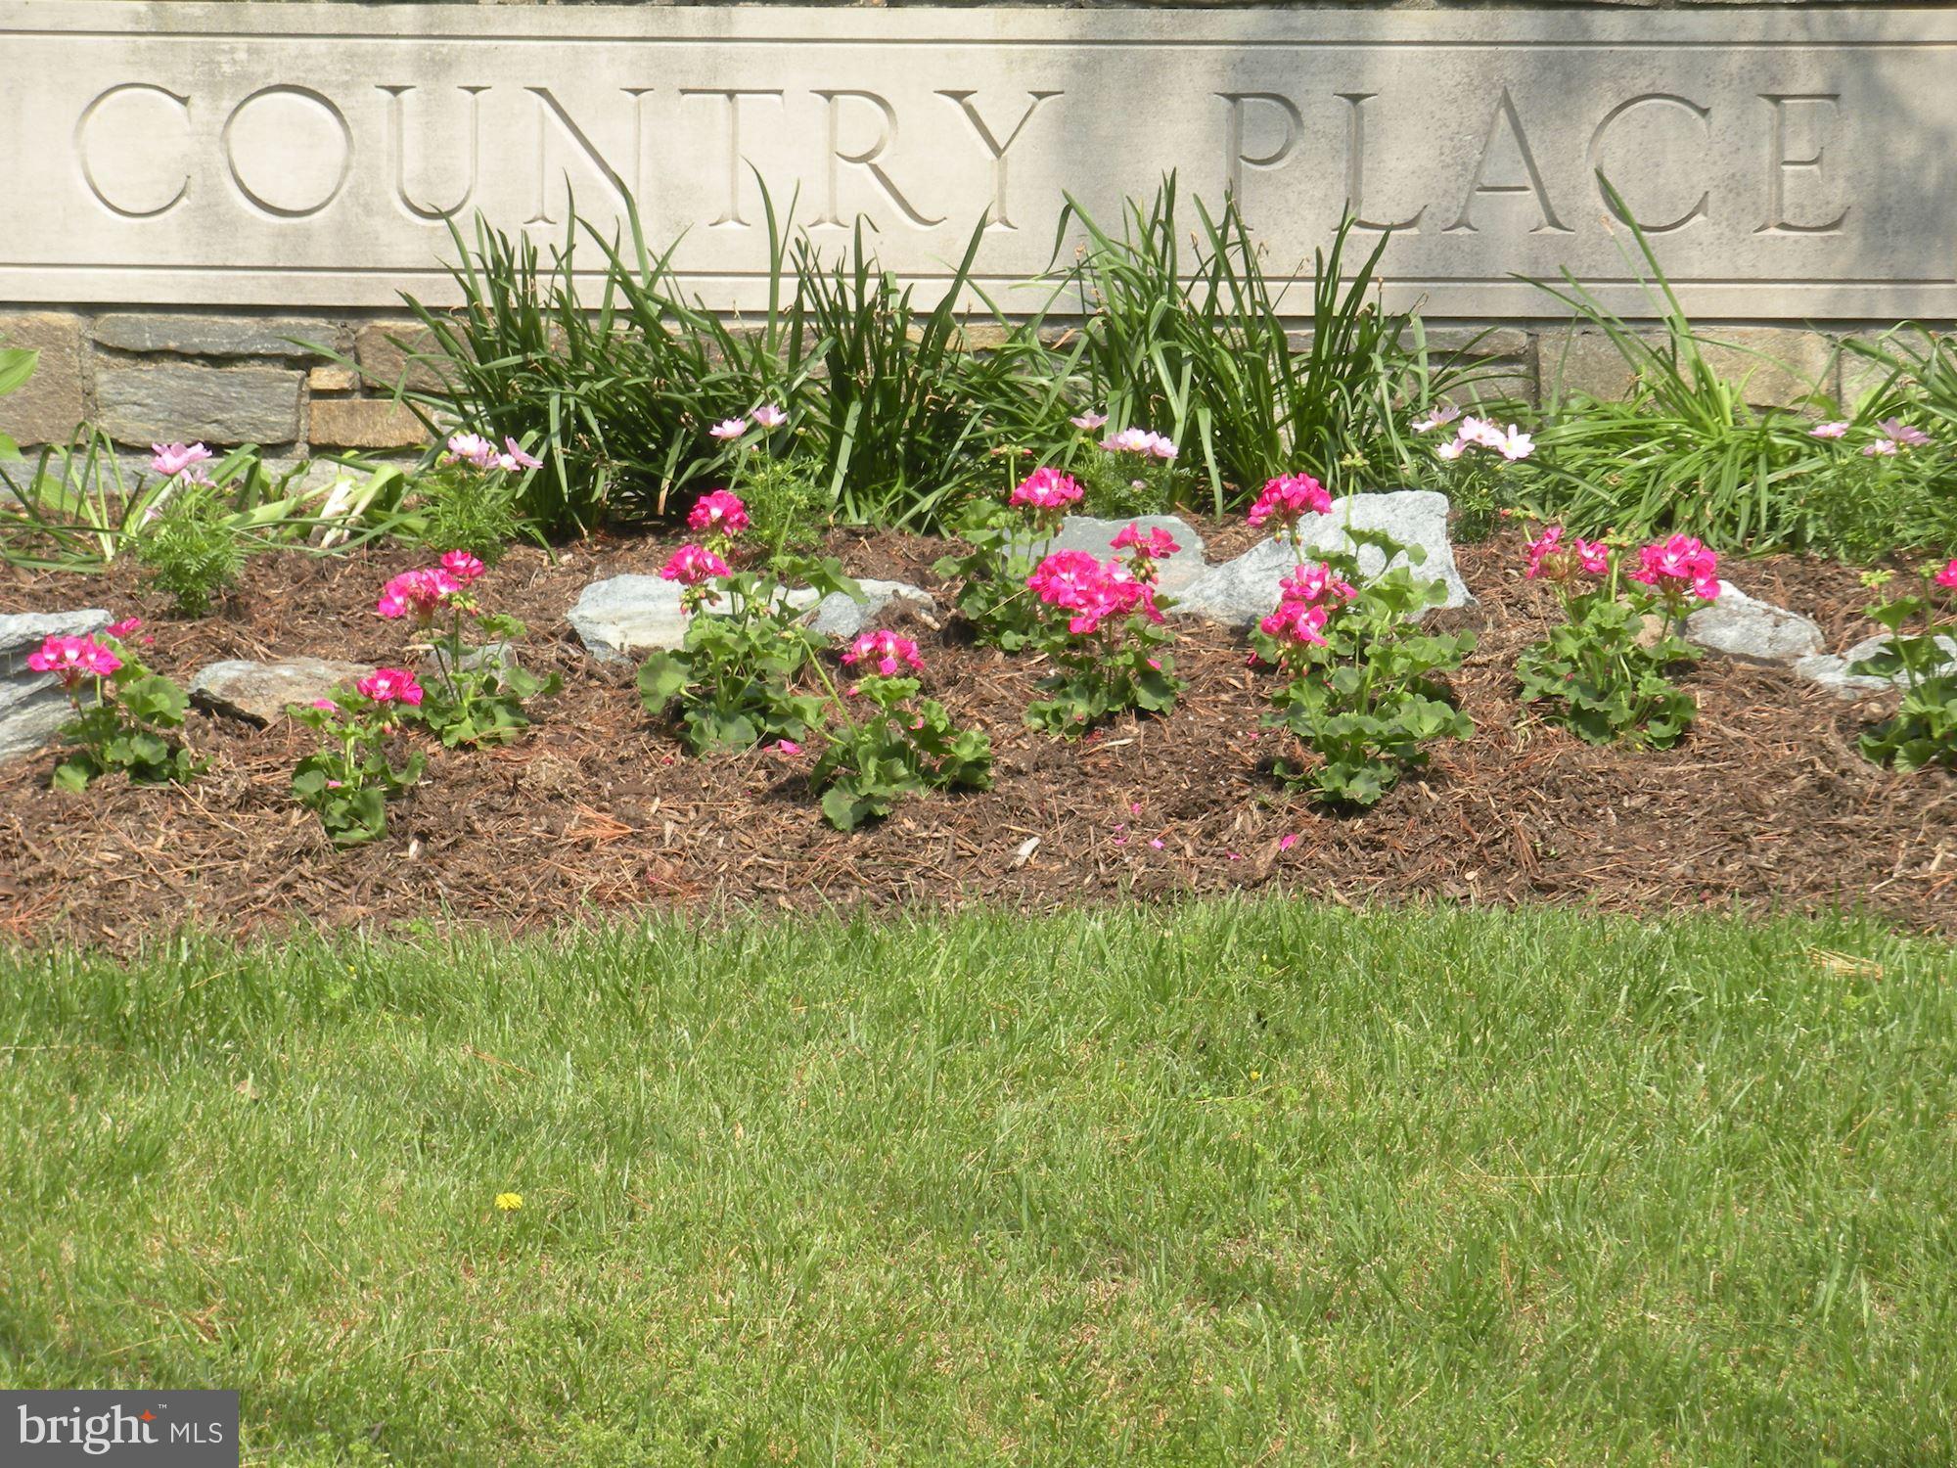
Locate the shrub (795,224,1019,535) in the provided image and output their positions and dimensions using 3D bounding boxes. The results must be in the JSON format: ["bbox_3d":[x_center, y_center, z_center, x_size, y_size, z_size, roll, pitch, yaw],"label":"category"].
[{"bbox_3d":[-0.098,-0.495,9.100,0.315,0.400,0.300,0,7,0],"label":"shrub"}]

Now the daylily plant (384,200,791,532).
[{"bbox_3d":[-0.532,-0.503,9.100,0.560,0.430,0.420,0,7,0],"label":"daylily plant"}]

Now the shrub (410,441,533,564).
[{"bbox_3d":[-0.686,-0.313,8.950,0.165,0.150,0.150,0,7,0],"label":"shrub"}]

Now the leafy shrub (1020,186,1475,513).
[{"bbox_3d":[0.369,-0.529,9.100,0.620,0.420,0.430,0,7,0],"label":"leafy shrub"}]

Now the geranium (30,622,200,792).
[{"bbox_3d":[-1.103,-0.034,8.450,0.215,0.195,0.200,0,7,0],"label":"geranium"}]

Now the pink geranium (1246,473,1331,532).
[{"bbox_3d":[0.402,-0.298,8.550,0.110,0.072,0.100,0,7,0],"label":"pink geranium"}]

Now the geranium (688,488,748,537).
[{"bbox_3d":[-0.338,-0.287,8.600,0.082,0.056,0.080,0,7,0],"label":"geranium"}]

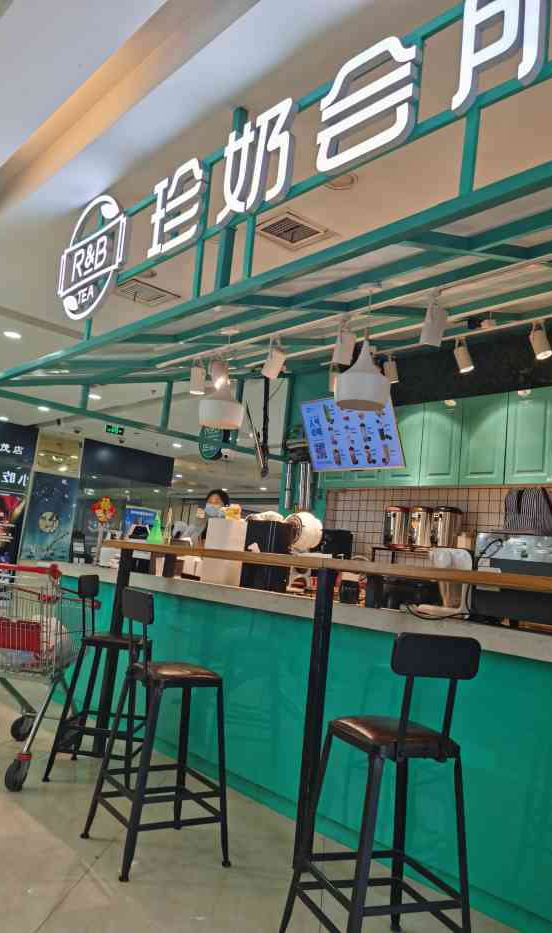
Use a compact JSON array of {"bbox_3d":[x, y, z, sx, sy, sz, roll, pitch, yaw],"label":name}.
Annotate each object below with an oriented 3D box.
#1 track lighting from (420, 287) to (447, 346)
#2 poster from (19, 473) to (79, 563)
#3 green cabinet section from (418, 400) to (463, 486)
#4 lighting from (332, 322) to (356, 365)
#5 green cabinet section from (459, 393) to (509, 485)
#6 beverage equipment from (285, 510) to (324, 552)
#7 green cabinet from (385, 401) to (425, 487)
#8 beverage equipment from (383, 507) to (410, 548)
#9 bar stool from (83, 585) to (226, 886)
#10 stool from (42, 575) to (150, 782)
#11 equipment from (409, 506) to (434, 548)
[{"bbox_3d":[0.754,-0.713,3.482,0.110,0.235,0.150,6,-8,1],"label":"track lighting"},{"bbox_3d":[-3.928,0.906,12.738,0.846,1.490,0.030,12,-10,-39],"label":"poster"},{"bbox_3d":[1.487,-0.175,6.236,0.250,0.719,0.400,13,-10,-40],"label":"green cabinet section"},{"bbox_3d":[0.371,-0.666,3.942,0.110,0.220,0.150,6,-8,1],"label":"lighting"},{"bbox_3d":[1.758,-0.189,5.928,0.250,0.725,0.420,13,-10,-40],"label":"green cabinet section"},{"bbox_3d":[0.161,0.379,4.248,0.170,0.225,0.210,12,-10,-39],"label":"beverage equipment"},{"bbox_3d":[1.227,-0.154,6.385,0.340,0.723,0.407,12,-10,-39],"label":"green cabinet"},{"bbox_3d":[1.012,0.512,6.112,0.260,0.335,0.225,12,-10,-39],"label":"beverage equipment"},{"bbox_3d":[-0.411,0.981,2.808,0.410,0.957,0.410,11,-9,-33],"label":"bar stool"},{"bbox_3d":[-0.823,1.058,3.667,0.410,0.957,0.410,5,-8,5],"label":"stool"},{"bbox_3d":[1.182,0.496,5.914,0.260,0.335,0.225,12,-10,-39],"label":"equipment"}]

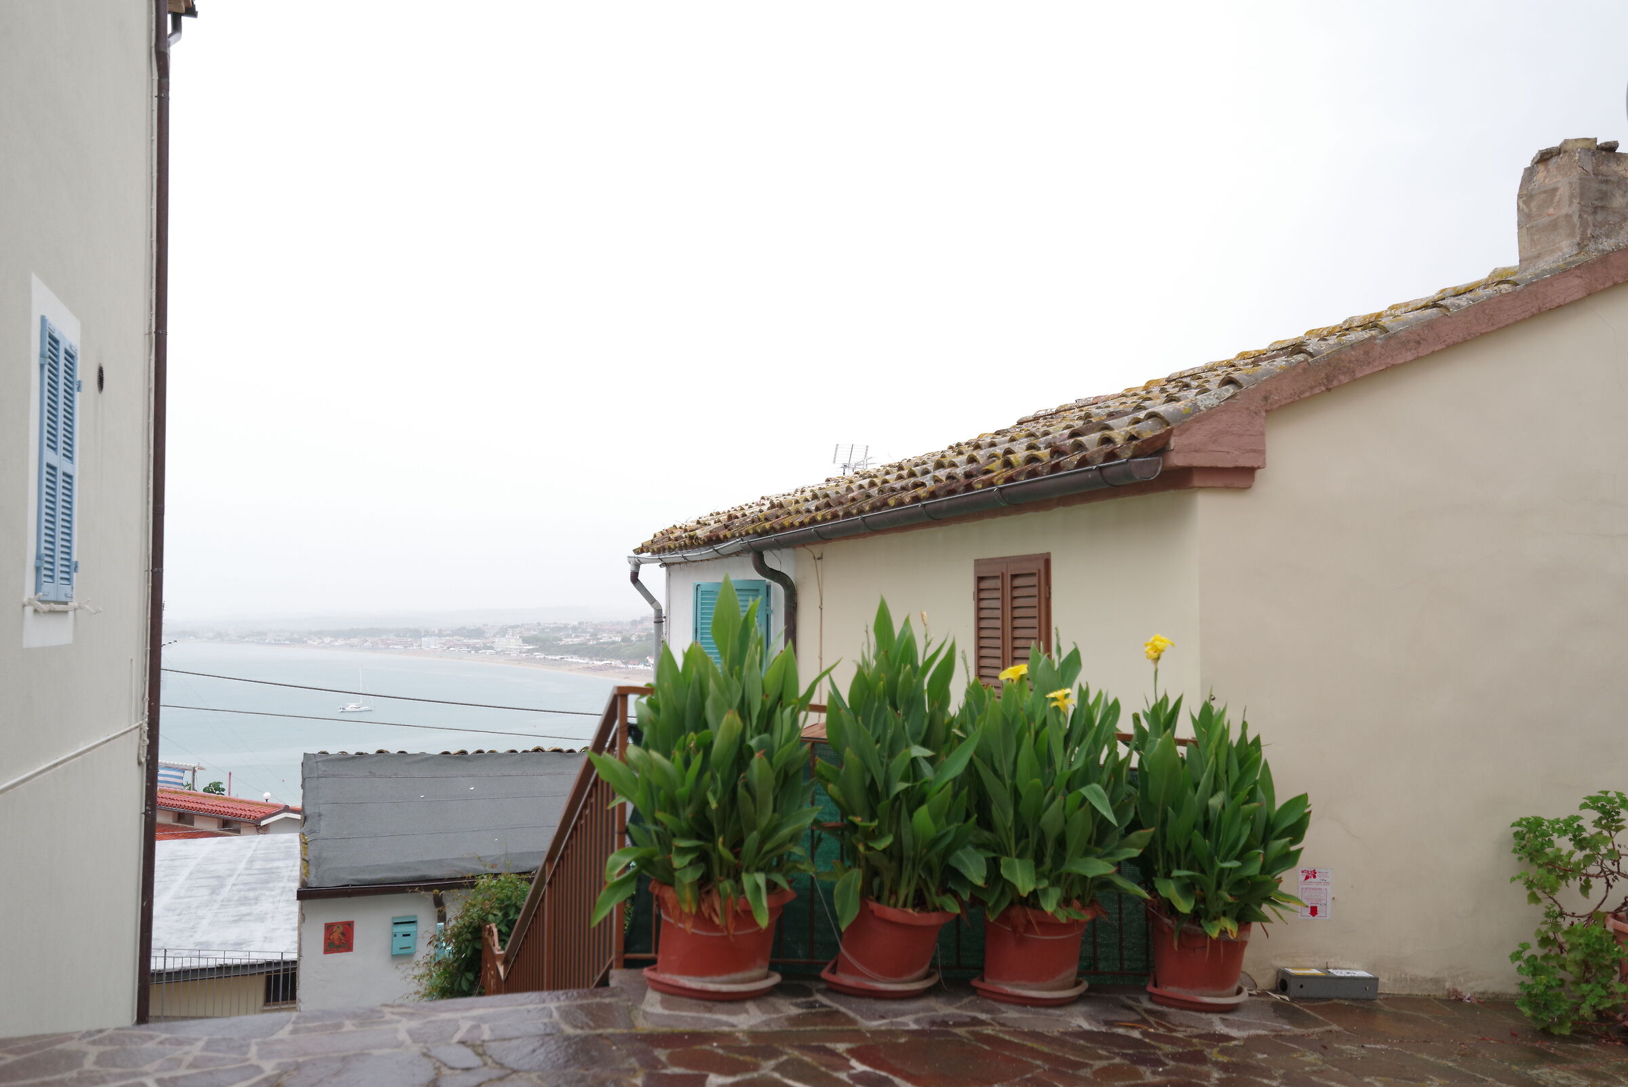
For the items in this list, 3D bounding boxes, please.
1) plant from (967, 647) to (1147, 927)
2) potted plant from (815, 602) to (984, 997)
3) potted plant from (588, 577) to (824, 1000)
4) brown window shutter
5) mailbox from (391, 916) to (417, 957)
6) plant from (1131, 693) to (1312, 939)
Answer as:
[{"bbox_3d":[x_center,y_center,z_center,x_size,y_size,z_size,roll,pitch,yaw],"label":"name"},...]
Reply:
[{"bbox_3d":[0.907,0.889,5.080,0.691,1.009,0.650,0,-3,0],"label":"plant"},{"bbox_3d":[0.310,0.895,4.901,0.594,1.370,0.600,0,-3,0],"label":"potted plant"},{"bbox_3d":[-0.371,0.816,4.681,0.800,1.398,0.750,1,-3,-17],"label":"potted plant"},{"bbox_3d":[1.080,0.622,7.343,0.060,1.100,0.980,1,-3,-16],"label":"brown window shutter"},{"bbox_3d":[-3.260,3.123,10.800,0.210,0.310,0.080,1,-3,-18],"label":"mailbox"},{"bbox_3d":[1.598,1.059,5.320,0.694,0.945,0.640,1,-3,-17],"label":"plant"}]

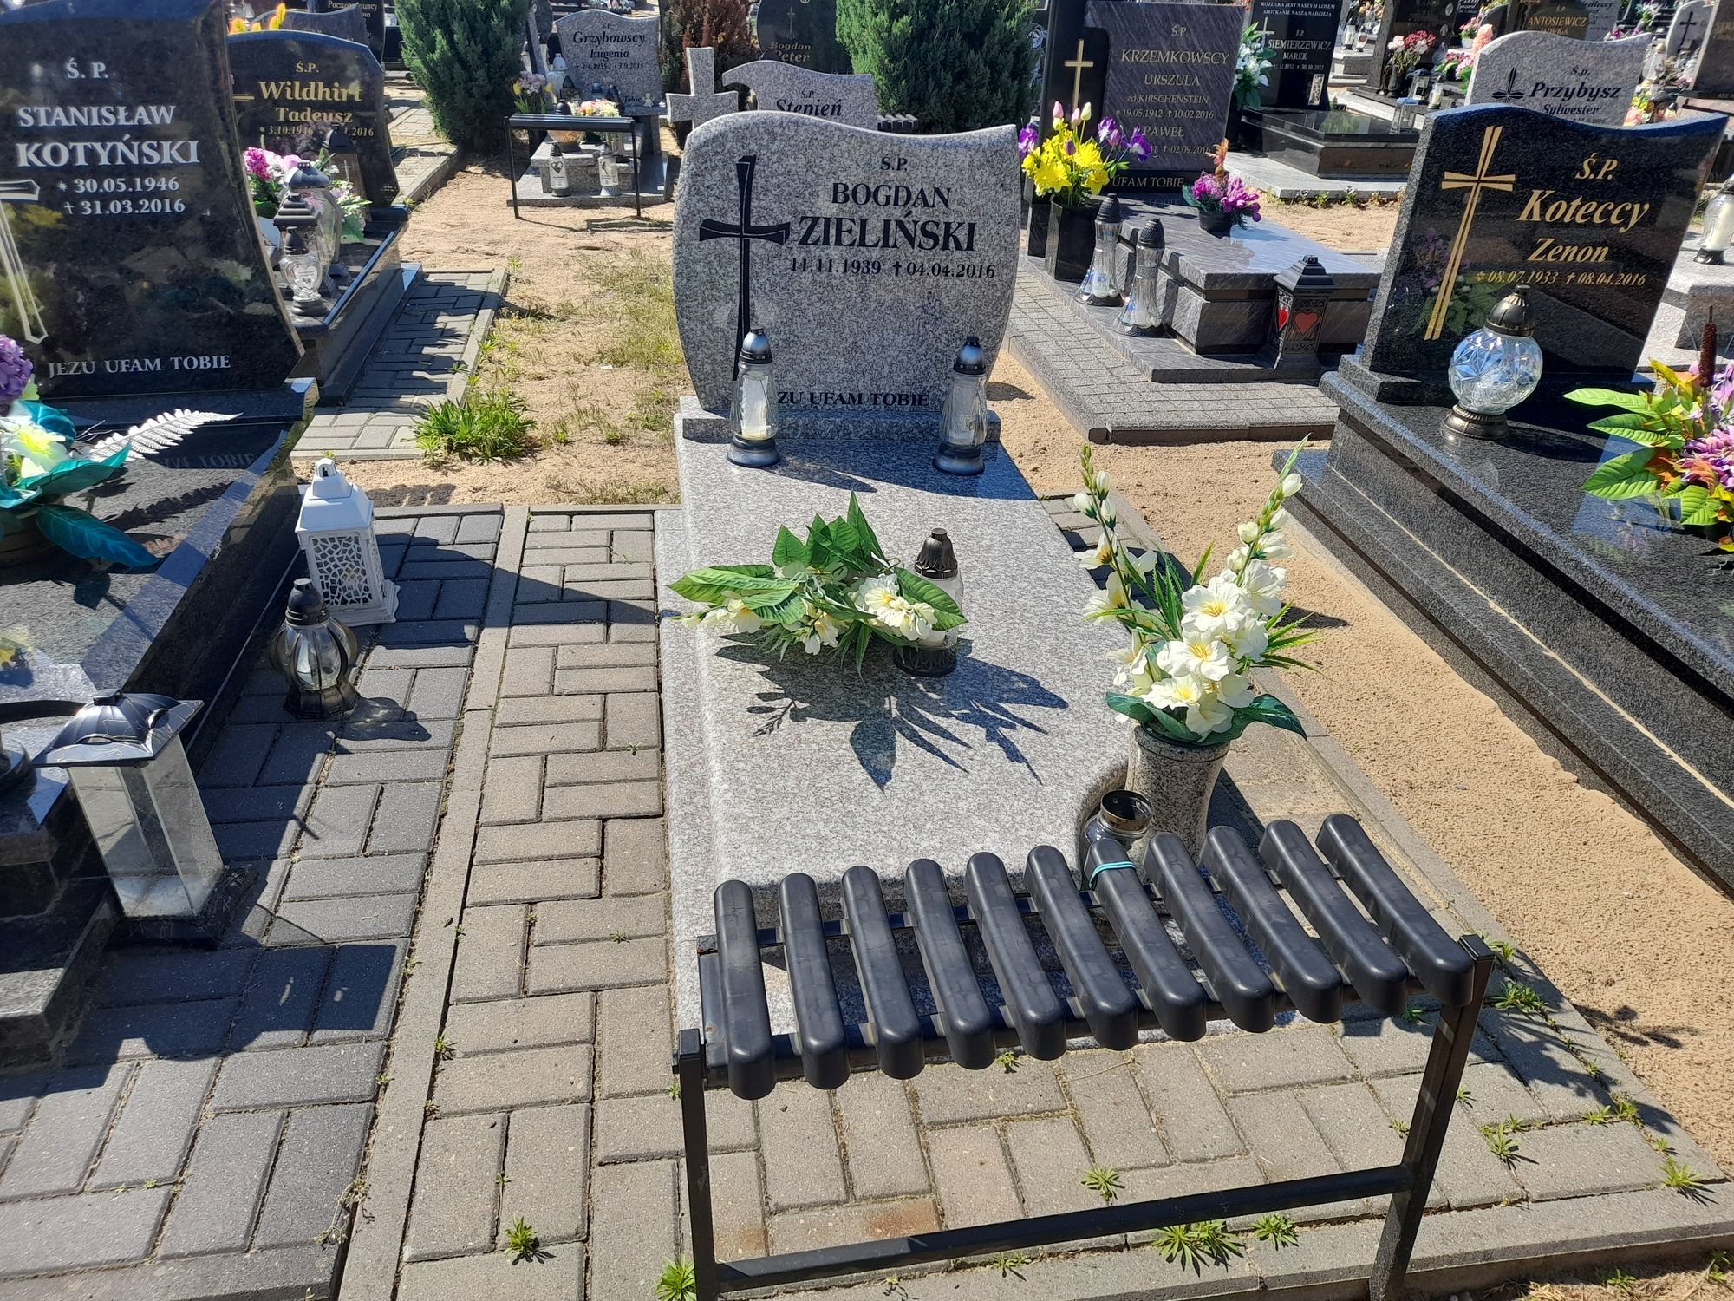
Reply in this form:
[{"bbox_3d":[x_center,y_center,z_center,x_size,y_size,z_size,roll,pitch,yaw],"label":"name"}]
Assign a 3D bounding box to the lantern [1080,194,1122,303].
[{"bbox_3d":[1.000,-1.669,5.212,0.190,0.425,0.180,-3,30,-9],"label":"lantern"}]

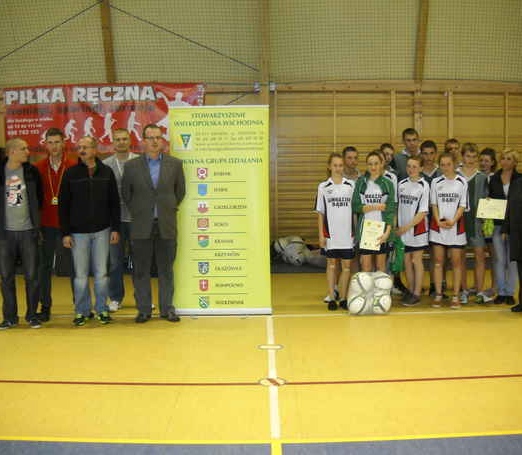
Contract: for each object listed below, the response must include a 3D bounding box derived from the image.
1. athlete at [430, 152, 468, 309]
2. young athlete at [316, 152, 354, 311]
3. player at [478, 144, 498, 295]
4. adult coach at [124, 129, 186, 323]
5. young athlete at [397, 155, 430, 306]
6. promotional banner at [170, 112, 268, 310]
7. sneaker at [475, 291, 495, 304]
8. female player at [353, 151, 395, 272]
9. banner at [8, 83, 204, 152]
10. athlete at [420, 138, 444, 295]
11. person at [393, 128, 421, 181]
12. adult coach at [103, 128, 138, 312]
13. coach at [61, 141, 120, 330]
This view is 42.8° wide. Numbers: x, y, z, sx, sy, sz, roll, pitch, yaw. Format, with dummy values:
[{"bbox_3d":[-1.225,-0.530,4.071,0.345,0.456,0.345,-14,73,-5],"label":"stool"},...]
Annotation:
[{"bbox_3d":[1.933,0.029,6.843,0.430,1.581,0.300,0,4,14],"label":"athlete"},{"bbox_3d":[0.757,0.037,6.721,0.420,1.579,0.280,0,6,4],"label":"young athlete"},{"bbox_3d":[2.489,-0.046,7.297,0.440,1.653,0.280,0,4,16],"label":"player"},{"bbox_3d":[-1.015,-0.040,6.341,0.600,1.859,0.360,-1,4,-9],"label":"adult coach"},{"bbox_3d":[1.577,0.029,6.823,0.400,1.546,0.320,3,7,33],"label":"young athlete"},{"bbox_3d":[-0.400,-0.172,6.650,0.970,2.064,0.200,0,4,3],"label":"promotional banner"},{"bbox_3d":[2.324,0.728,6.920,0.100,0.120,0.270,-5,7,-35],"label":"sneaker"},{"bbox_3d":[1.145,0.032,6.692,0.460,1.562,0.320,0,6,6],"label":"female player"},{"bbox_3d":[-2.206,-1.524,9.350,2.860,0.970,0.040,-1,6,0],"label":"banner"},{"bbox_3d":[1.824,-0.081,7.116,0.460,1.686,0.300,0,6,10],"label":"athlete"},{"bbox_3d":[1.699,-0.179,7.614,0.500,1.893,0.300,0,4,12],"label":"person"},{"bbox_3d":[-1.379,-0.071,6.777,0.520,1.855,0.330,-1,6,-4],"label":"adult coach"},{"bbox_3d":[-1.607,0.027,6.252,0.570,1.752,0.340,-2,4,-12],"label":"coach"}]

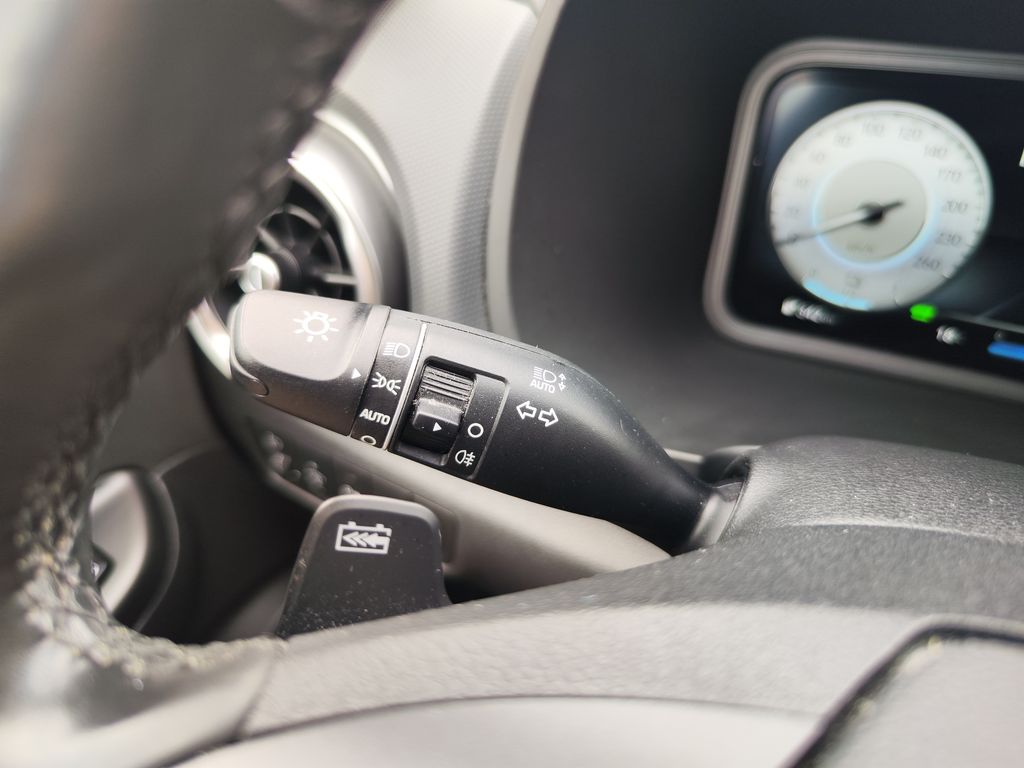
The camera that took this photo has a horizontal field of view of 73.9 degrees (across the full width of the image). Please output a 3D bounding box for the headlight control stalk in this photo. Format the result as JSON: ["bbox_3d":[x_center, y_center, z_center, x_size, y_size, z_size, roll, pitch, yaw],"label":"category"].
[{"bbox_3d":[-0.009,0.005,0.170,0.126,0.036,0.032,18,8,0],"label":"headlight control stalk"}]

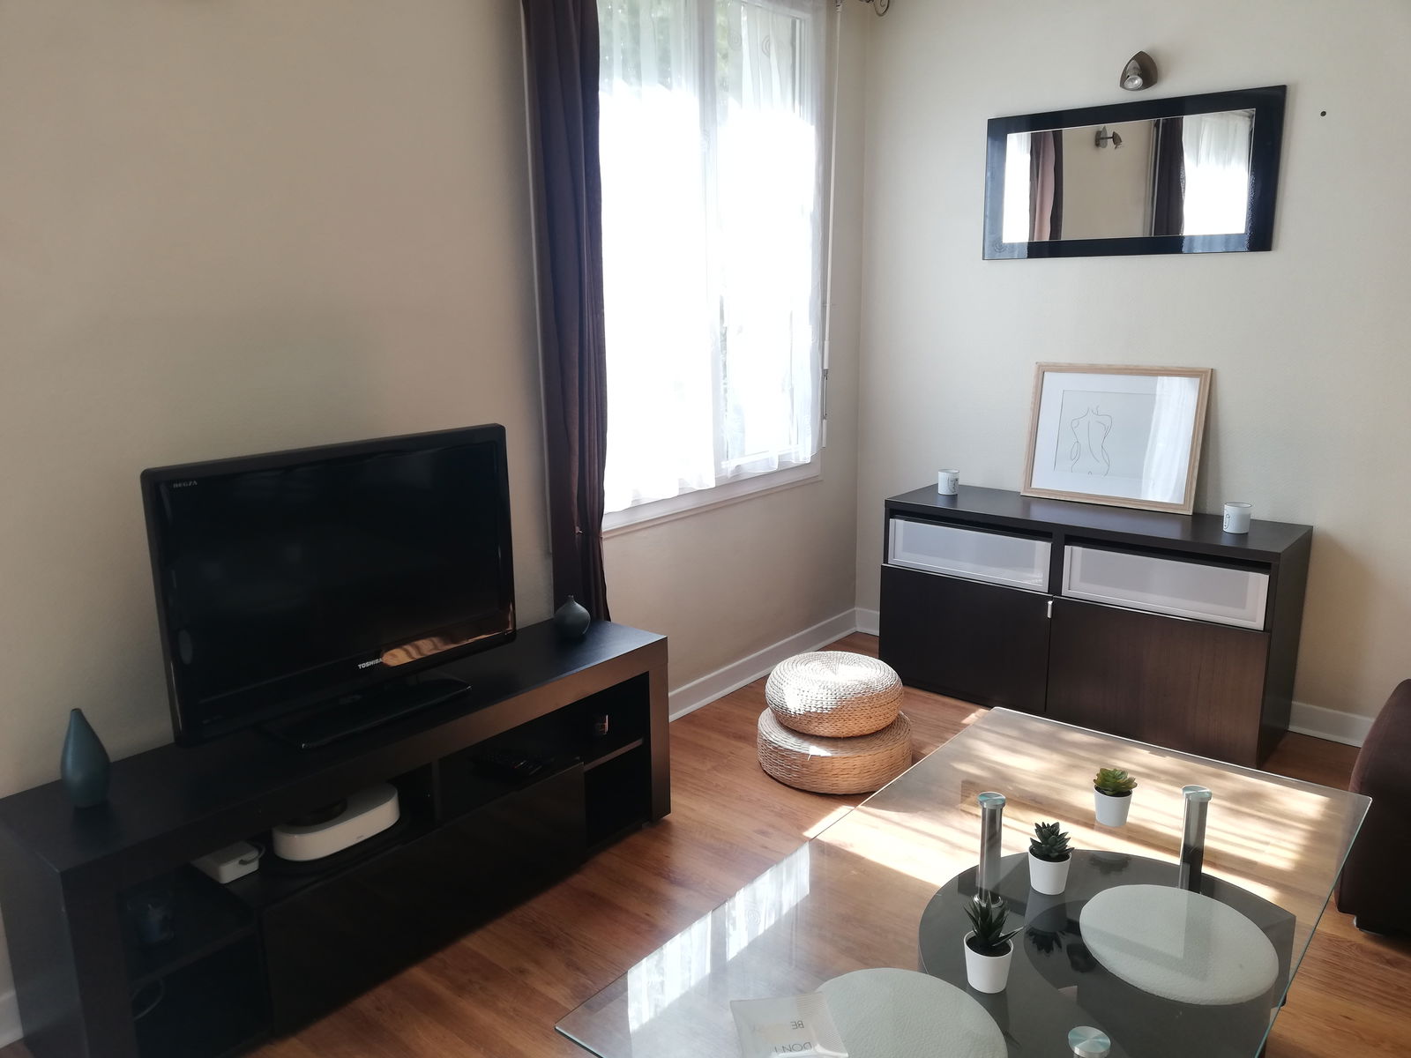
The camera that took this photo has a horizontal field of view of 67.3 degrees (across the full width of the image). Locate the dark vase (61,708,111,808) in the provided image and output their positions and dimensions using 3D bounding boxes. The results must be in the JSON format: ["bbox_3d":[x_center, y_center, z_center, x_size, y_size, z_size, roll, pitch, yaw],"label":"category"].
[{"bbox_3d":[-1.078,0.393,1.835,0.078,0.175,0.078,10,17,39],"label":"dark vase"}]

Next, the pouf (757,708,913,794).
[{"bbox_3d":[0.370,0.608,3.033,0.438,0.147,0.438,-1,13,0],"label":"pouf"}]

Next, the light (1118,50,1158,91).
[{"bbox_3d":[1.265,-1.345,3.110,0.110,0.115,0.130,10,17,39],"label":"light"}]

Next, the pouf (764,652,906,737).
[{"bbox_3d":[0.362,0.458,2.974,0.386,0.180,0.386,-1,13,0],"label":"pouf"}]

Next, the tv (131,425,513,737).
[{"bbox_3d":[-0.728,0.098,2.215,0.200,0.564,0.800,11,17,40],"label":"tv"}]

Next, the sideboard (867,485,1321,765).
[{"bbox_3d":[1.187,0.259,3.394,1.200,0.638,0.400,10,17,39],"label":"sideboard"}]

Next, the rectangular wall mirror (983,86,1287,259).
[{"bbox_3d":[1.272,-1.064,3.244,0.877,0.442,0.025,10,17,39],"label":"rectangular wall mirror"}]

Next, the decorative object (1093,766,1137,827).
[{"bbox_3d":[0.711,0.463,1.836,0.072,0.093,0.072,10,17,39],"label":"decorative object"}]

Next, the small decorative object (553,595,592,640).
[{"bbox_3d":[-0.337,0.223,2.653,0.095,0.110,0.095,-1,13,0],"label":"small decorative object"}]

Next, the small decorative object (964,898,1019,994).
[{"bbox_3d":[0.383,0.553,1.413,0.075,0.120,0.074,-1,13,0],"label":"small decorative object"}]

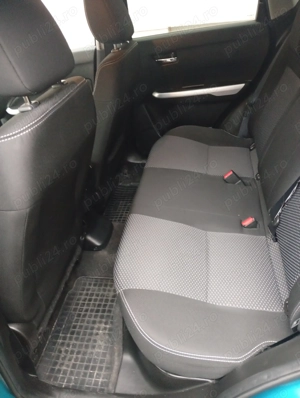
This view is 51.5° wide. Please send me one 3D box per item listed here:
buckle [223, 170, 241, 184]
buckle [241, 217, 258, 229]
[{"bbox_3d":[0.349,-0.089,1.322,0.060,0.044,0.026,28,20,-32],"label":"buckle"},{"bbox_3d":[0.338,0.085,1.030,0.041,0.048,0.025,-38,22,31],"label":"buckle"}]

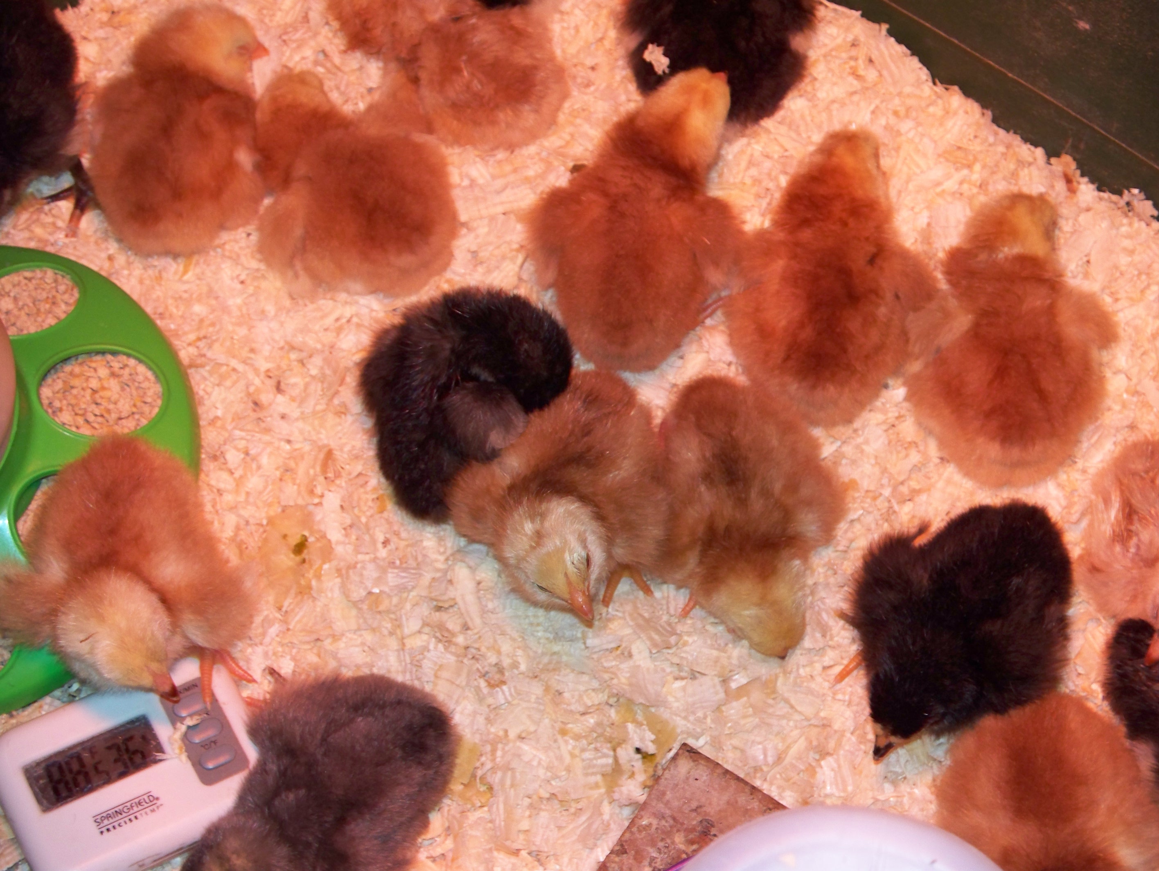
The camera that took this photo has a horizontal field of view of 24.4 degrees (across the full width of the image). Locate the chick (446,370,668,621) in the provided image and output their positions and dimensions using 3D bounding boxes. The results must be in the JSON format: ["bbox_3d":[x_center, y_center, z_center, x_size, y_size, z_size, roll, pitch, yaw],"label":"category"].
[{"bbox_3d":[-0.006,0.017,0.786,0.062,0.062,0.075,13,63,9],"label":"chick"}]

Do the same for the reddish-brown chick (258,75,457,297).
[{"bbox_3d":[-0.070,-0.079,0.842,0.059,0.058,0.076,-25,64,-11],"label":"reddish-brown chick"}]

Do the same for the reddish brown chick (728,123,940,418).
[{"bbox_3d":[0.077,-0.049,0.822,0.064,0.057,0.096,9,62,7],"label":"reddish brown chick"}]

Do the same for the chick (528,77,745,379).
[{"bbox_3d":[0.018,-0.067,0.832,0.064,0.060,0.100,7,62,6],"label":"chick"}]

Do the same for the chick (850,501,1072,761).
[{"bbox_3d":[0.108,0.055,0.763,0.058,0.058,0.076,26,66,15],"label":"chick"}]

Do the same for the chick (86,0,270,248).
[{"bbox_3d":[-0.127,-0.097,0.847,0.057,0.070,0.080,0,62,2],"label":"chick"}]

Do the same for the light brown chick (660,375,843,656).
[{"bbox_3d":[0.050,0.023,0.784,0.055,0.055,0.085,-8,62,-2],"label":"light brown chick"}]

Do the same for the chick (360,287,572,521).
[{"bbox_3d":[-0.034,-0.010,0.805,0.063,0.056,0.074,3,62,3],"label":"chick"}]

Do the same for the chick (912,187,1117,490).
[{"bbox_3d":[0.130,-0.029,0.809,0.063,0.057,0.093,6,62,5],"label":"chick"}]

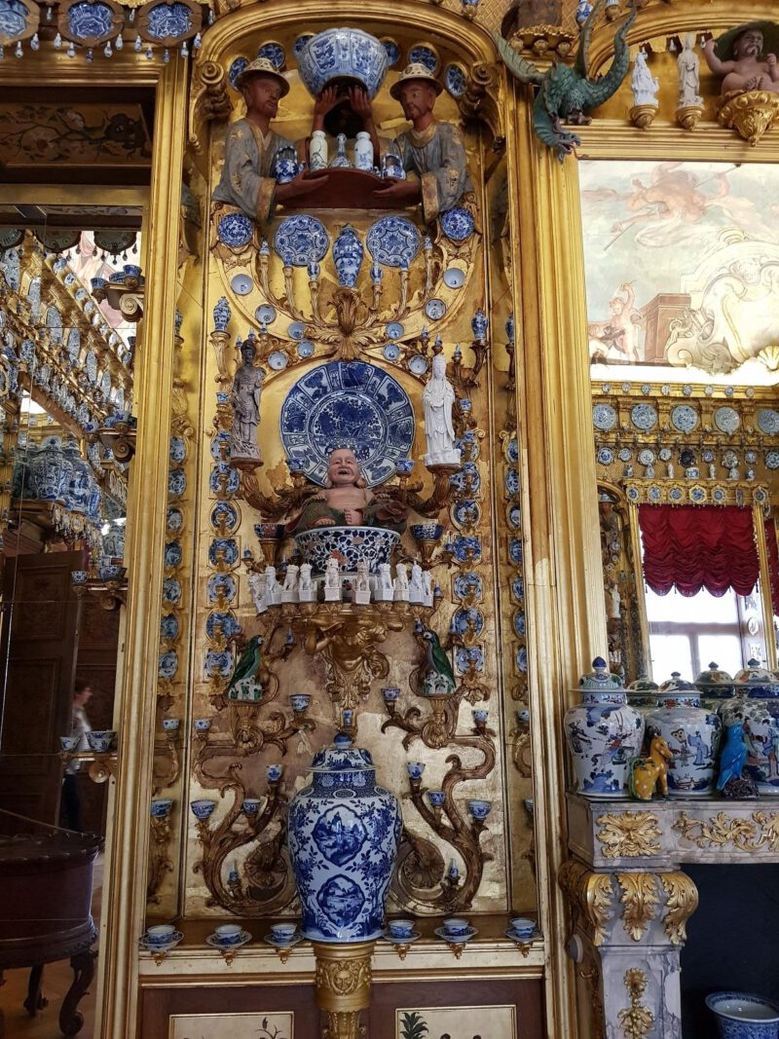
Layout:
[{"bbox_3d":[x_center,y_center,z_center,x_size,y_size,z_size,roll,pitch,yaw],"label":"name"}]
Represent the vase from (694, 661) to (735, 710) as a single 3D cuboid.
[{"bbox_3d":[1.143,0.698,2.715,0.236,0.395,0.236,0,-11,-2],"label":"vase"}]

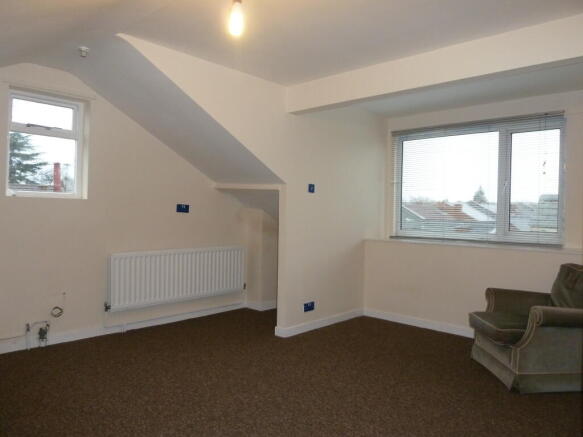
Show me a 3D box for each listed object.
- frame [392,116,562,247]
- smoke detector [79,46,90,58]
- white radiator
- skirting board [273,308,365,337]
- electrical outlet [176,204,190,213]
[{"bbox_3d":[1.855,-0.376,4.453,1.767,1.245,0.110,2,1,44],"label":"frame"},{"bbox_3d":[-1.492,-1.198,3.041,0.085,0.050,0.085,2,1,44],"label":"smoke detector"},{"bbox_3d":[-1.114,0.582,4.352,0.090,0.501,1.543,2,1,44],"label":"white radiator"},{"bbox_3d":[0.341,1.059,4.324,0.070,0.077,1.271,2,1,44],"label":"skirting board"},{"bbox_3d":[-1.127,-0.099,4.396,0.020,0.086,0.147,2,1,44],"label":"electrical outlet"}]

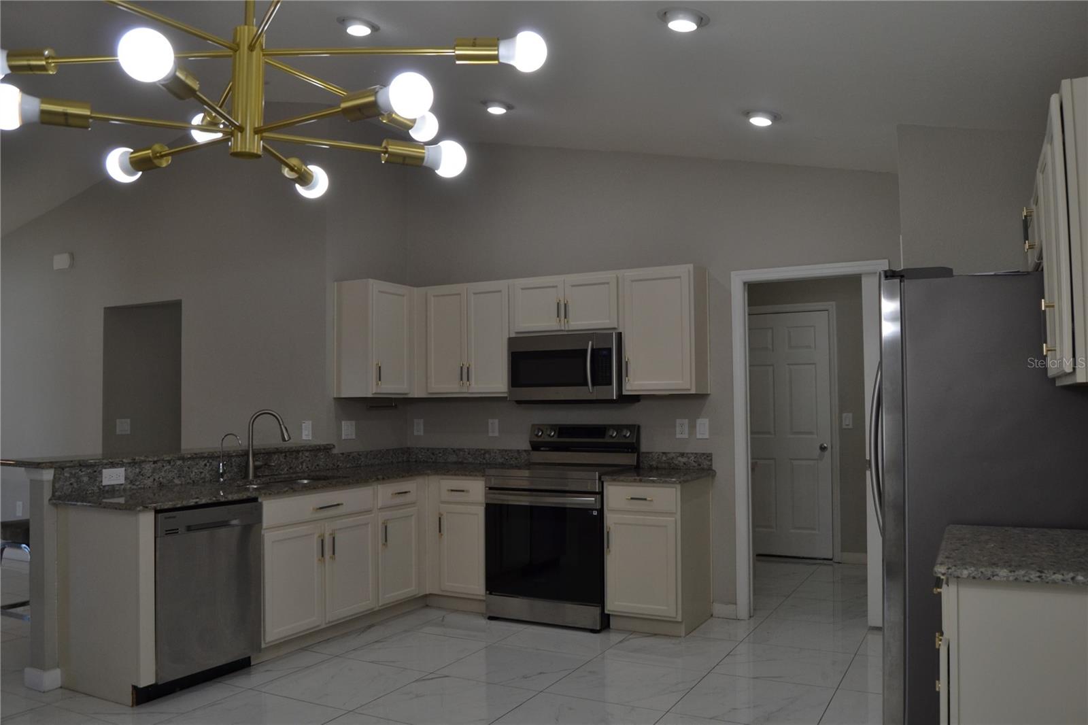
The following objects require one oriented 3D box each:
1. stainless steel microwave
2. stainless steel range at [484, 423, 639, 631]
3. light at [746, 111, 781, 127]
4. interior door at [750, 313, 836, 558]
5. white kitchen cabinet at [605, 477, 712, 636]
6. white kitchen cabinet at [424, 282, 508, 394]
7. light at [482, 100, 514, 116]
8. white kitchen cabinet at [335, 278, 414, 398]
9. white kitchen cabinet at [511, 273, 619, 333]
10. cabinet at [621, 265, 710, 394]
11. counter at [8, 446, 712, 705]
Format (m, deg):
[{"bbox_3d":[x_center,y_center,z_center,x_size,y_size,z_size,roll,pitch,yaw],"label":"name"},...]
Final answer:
[{"bbox_3d":[0.195,0.040,5.256,0.760,0.407,0.420,-2,-4,27],"label":"stainless steel microwave"},{"bbox_3d":[0.131,0.983,5.080,0.760,1.170,0.680,-2,-4,27],"label":"stainless steel range"},{"bbox_3d":[1.084,-1.197,4.057,0.195,0.055,0.195,12,3,27],"label":"light"},{"bbox_3d":[2.014,0.621,6.867,0.792,2.050,0.040,-2,-4,27],"label":"interior door"},{"bbox_3d":[0.688,1.115,4.824,0.453,0.860,0.630,-2,-4,27],"label":"white kitchen cabinet"},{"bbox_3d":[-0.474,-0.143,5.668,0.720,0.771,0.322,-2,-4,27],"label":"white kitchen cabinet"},{"bbox_3d":[-0.274,-1.483,4.791,0.195,0.055,0.195,12,3,27],"label":"light"},{"bbox_3d":[-1.132,-0.144,5.573,0.322,0.771,0.520,-2,-4,27],"label":"white kitchen cabinet"},{"bbox_3d":[0.195,-0.359,5.334,0.782,0.389,0.322,-2,-4,27],"label":"white kitchen cabinet"},{"bbox_3d":[0.748,-0.189,5.038,0.463,0.771,0.322,-2,-4,27],"label":"cabinet"},{"bbox_3d":[-0.786,1.009,4.403,2.770,1.045,2.750,-2,-4,27],"label":"counter"}]

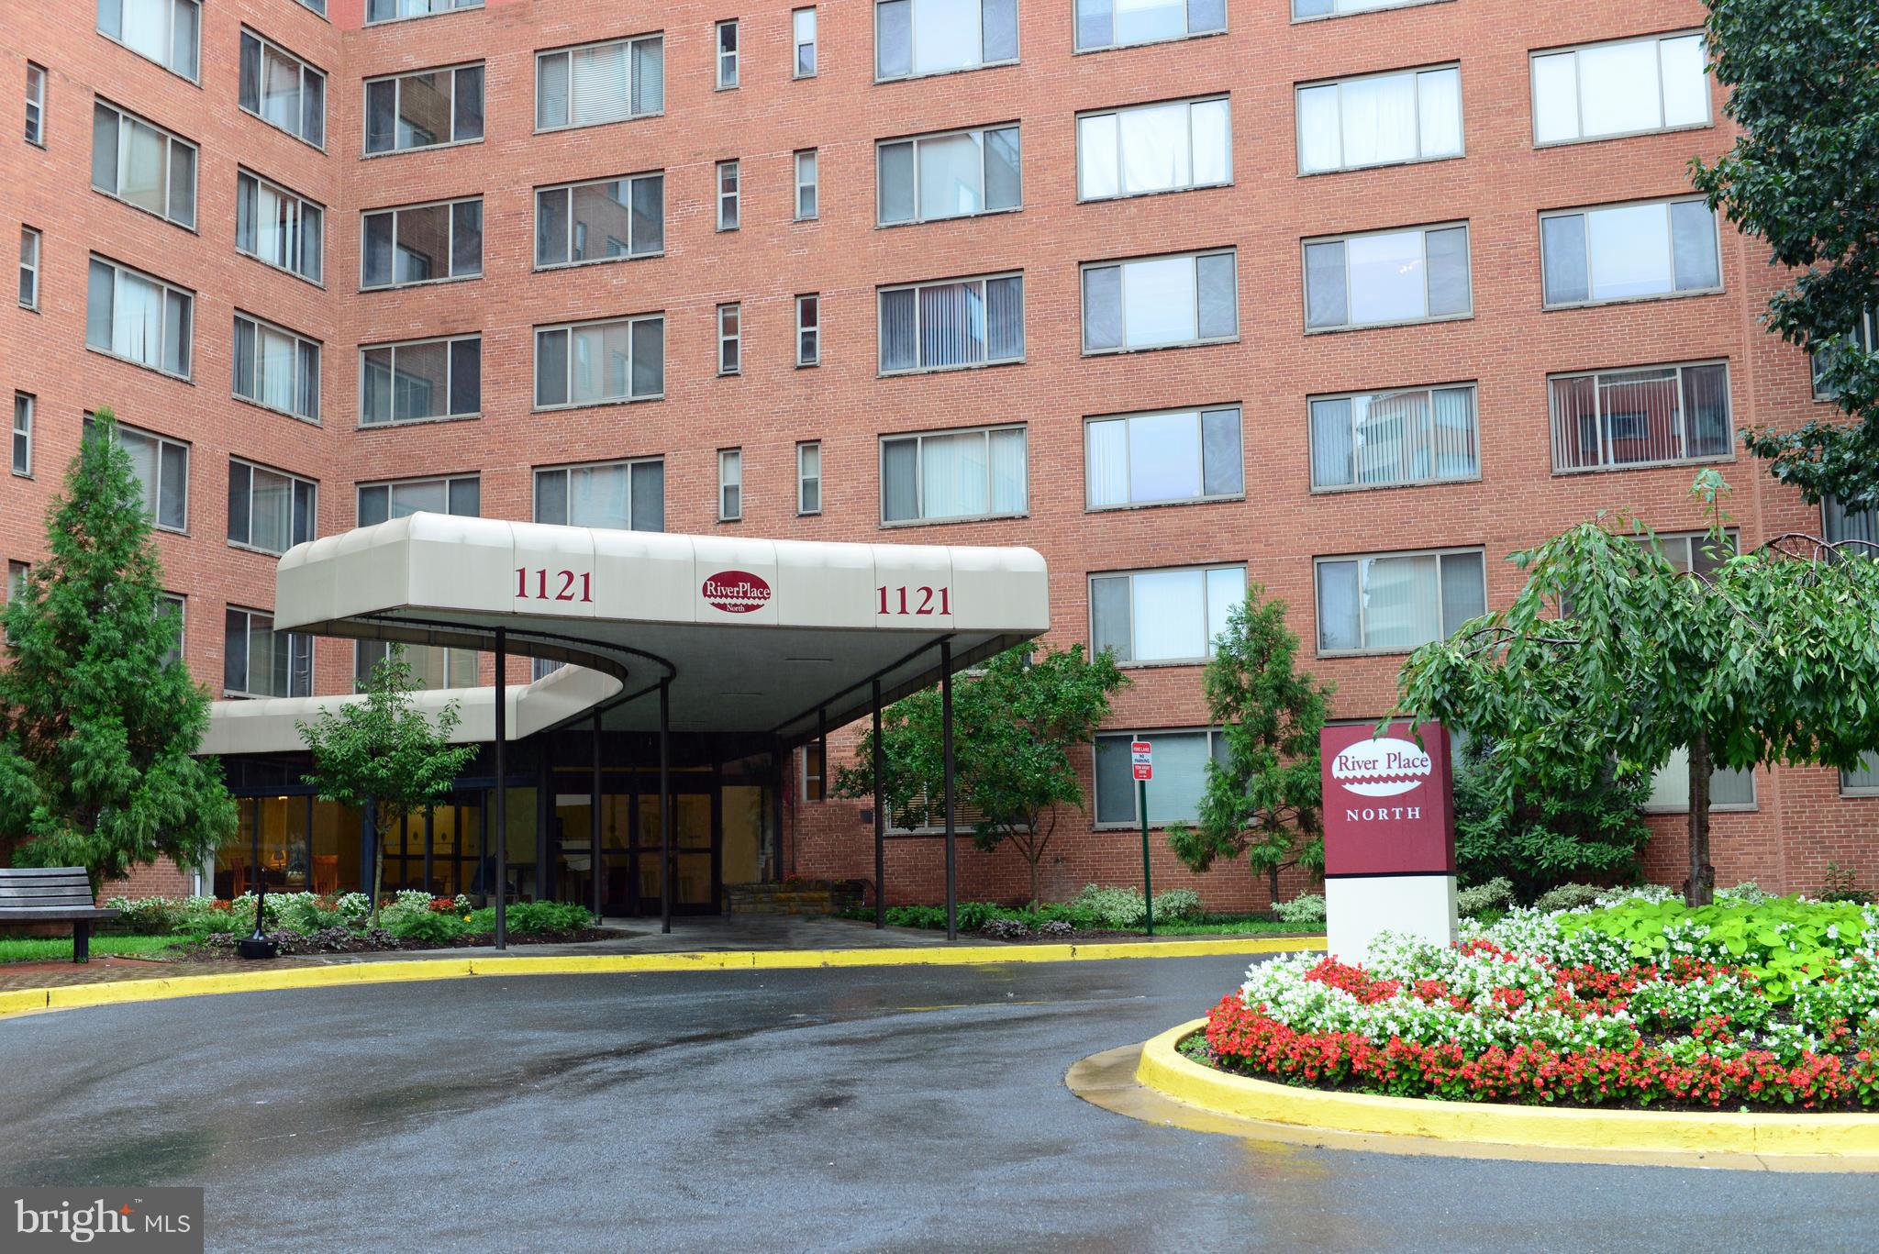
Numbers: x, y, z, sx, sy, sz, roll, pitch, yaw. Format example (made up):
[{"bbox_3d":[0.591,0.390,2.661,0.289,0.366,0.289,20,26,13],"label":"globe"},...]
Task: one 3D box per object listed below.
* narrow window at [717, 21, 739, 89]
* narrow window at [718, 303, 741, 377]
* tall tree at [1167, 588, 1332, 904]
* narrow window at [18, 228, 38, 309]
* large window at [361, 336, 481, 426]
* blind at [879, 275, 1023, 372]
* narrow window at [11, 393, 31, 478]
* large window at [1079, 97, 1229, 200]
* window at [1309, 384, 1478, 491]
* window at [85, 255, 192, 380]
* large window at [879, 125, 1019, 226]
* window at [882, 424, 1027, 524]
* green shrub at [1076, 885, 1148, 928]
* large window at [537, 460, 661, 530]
[{"bbox_3d":[-3.874,-10.542,40.472,0.432,1.255,0.130,-4,-8,19],"label":"narrow window"},{"bbox_3d":[-3.825,-5.240,39.923,0.440,1.280,0.130,-4,-8,18],"label":"narrow window"},{"bbox_3d":[4.722,1.946,33.829,2.602,5.147,2.400,-1,-7,0],"label":"tall tree"},{"bbox_3d":[-14.355,-5.631,34.540,0.120,1.270,0.450,-4,-8,19],"label":"narrow window"},{"bbox_3d":[-9.972,-4.712,42.192,2.720,1.640,0.150,-4,-8,19],"label":"large window"},{"bbox_3d":[0.206,-5.290,38.385,2.654,1.517,0.120,-4,-8,18],"label":"blind"},{"bbox_3d":[-14.487,-3.019,34.646,0.130,1.320,0.445,-4,-8,19],"label":"narrow window"},{"bbox_3d":[3.677,-8.222,37.726,2.660,1.570,0.140,-4,-8,18],"label":"large window"},{"bbox_3d":[7.367,-3.042,35.538,2.680,1.560,0.120,-3,-8,19],"label":"window"},{"bbox_3d":[-13.469,-5.170,36.985,0.120,1.560,2.680,-4,-8,19],"label":"window"},{"bbox_3d":[0.160,-7.957,38.737,2.654,1.517,0.120,-4,-8,18],"label":"large window"},{"bbox_3d":[0.241,-2.651,38.209,2.660,1.570,0.140,-4,-8,18],"label":"window"},{"bbox_3d":[2.363,3.865,30.300,0.933,0.609,0.950,-1,-8,0],"label":"green shrub"},{"bbox_3d":[-6.220,-2.211,40.099,2.680,1.560,0.120,-3,-8,19],"label":"large window"}]

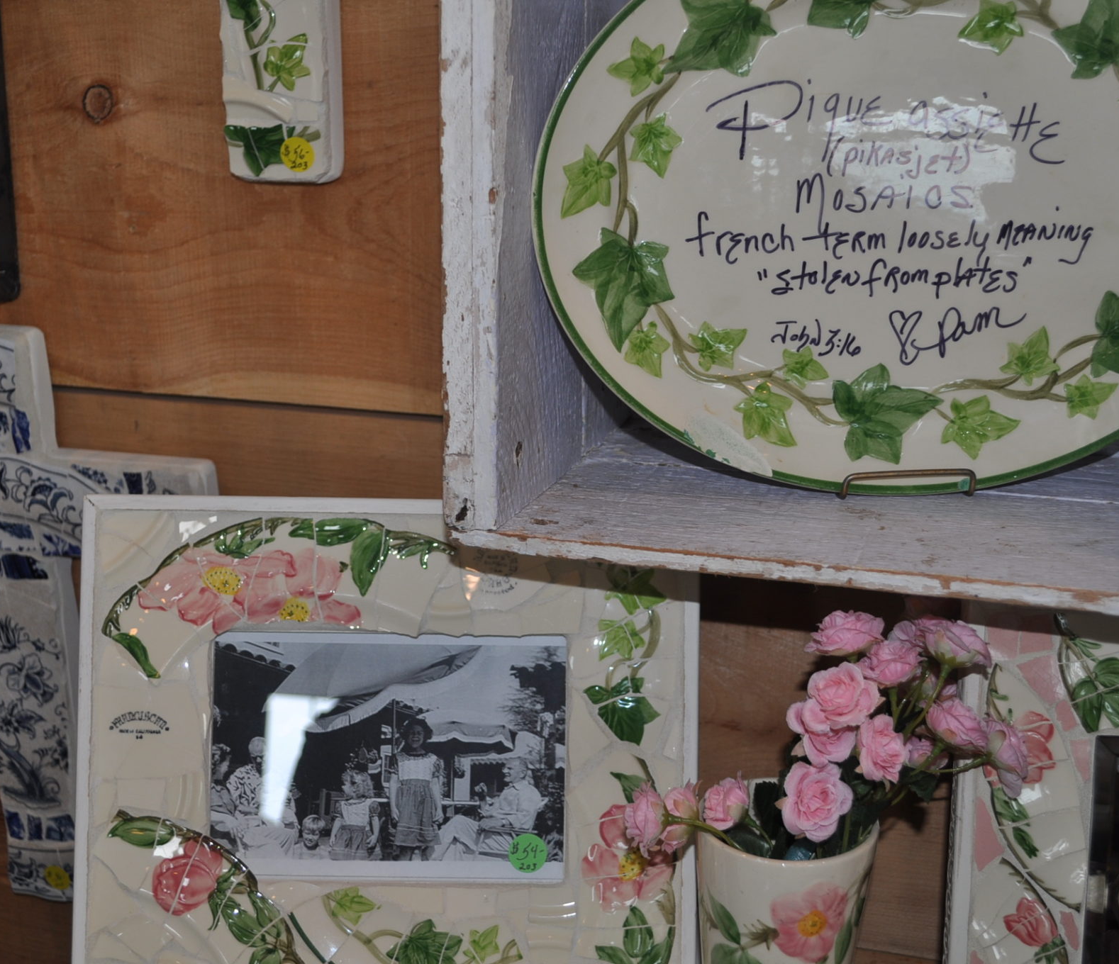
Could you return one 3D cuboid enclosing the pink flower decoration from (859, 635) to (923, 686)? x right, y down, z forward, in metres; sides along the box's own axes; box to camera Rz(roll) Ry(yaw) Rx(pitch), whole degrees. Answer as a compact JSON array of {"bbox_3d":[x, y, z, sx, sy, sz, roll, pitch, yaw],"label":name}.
[{"bbox_3d":[0.145,0.079,0.690,0.028,0.021,0.027,3,30,-1],"label":"pink flower decoration"}]

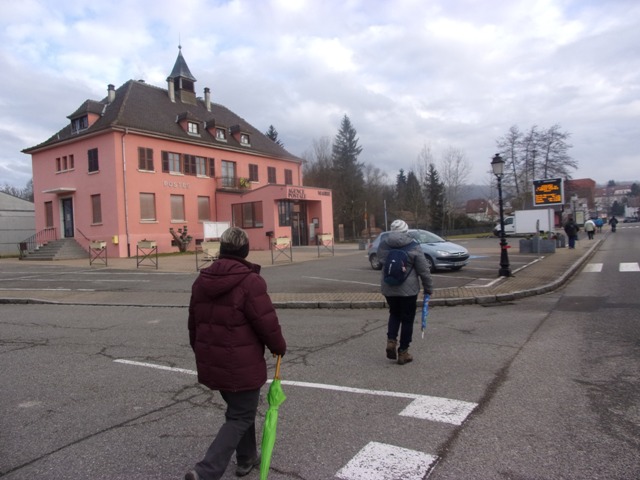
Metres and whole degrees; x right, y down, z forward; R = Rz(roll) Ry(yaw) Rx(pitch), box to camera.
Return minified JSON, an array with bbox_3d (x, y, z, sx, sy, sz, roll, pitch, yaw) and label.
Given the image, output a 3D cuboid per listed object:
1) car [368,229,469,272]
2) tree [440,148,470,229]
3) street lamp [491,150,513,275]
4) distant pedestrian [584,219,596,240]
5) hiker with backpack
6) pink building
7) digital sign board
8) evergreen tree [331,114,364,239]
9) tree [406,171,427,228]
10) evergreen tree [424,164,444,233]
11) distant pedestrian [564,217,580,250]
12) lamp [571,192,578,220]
[{"bbox_3d":[3.540,0.359,16.889,1.680,1.440,3.850,-3,1,-37],"label":"car"},{"bbox_3d":[21.855,-8.040,75.854,4.900,14.400,4.900,-2,1,0],"label":"tree"},{"bbox_3d":[5.241,-0.707,13.364,0.420,3.550,0.420,-1,1,36],"label":"street lamp"},{"bbox_3d":[20.746,-0.798,35.483,0.700,1.650,0.550,-1,1,33],"label":"distant pedestrian"},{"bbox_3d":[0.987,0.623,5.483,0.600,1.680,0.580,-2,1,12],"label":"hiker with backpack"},{"bbox_3d":[-9.438,-7.386,36.359,16.532,16.300,19.460,-1,1,34],"label":"pink building"},{"bbox_3d":[11.792,-2.472,23.800,1.580,1.300,0.220,-1,1,36],"label":"digital sign board"},{"bbox_3d":[3.254,-8.282,61.831,4.600,16.600,4.600,-2,1,0],"label":"evergreen tree"},{"bbox_3d":[16.327,-6.321,79.886,3.800,11.200,3.800,-2,1,0],"label":"tree"},{"bbox_3d":[18.202,-6.467,73.882,3.400,11.600,3.400,-2,1,0],"label":"evergreen tree"},{"bbox_3d":[13.735,-0.380,25.182,0.700,1.740,0.500,-1,1,33],"label":"distant pedestrian"},{"bbox_3d":[19.797,-1.724,35.964,0.420,3.550,0.420,-1,1,36],"label":"lamp"}]

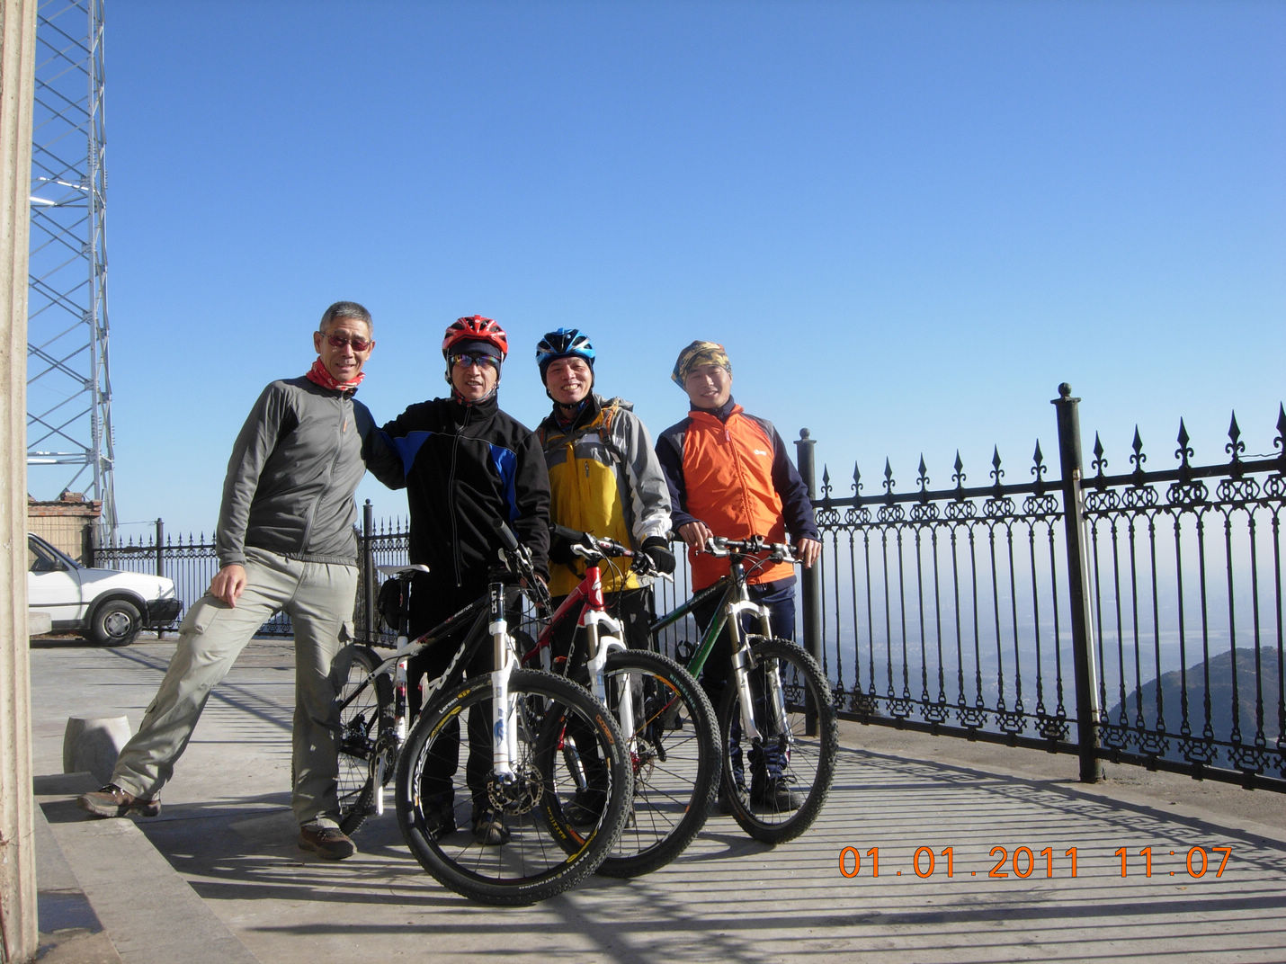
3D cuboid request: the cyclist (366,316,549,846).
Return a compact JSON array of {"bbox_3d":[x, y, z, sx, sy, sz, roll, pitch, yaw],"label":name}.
[{"bbox_3d":[-0.640,0.316,4.520,0.630,1.790,0.500,-1,-4,-4],"label":"cyclist"}]

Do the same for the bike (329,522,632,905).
[{"bbox_3d":[-0.676,0.677,4.205,0.580,1.030,1.695,2,-5,-38],"label":"bike"}]

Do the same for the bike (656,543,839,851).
[{"bbox_3d":[0.177,0.709,4.870,0.600,1.020,1.725,1,-4,-34],"label":"bike"}]

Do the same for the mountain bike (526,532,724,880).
[{"bbox_3d":[-0.199,0.685,4.459,0.580,1.030,1.725,0,-4,-21],"label":"mountain bike"}]

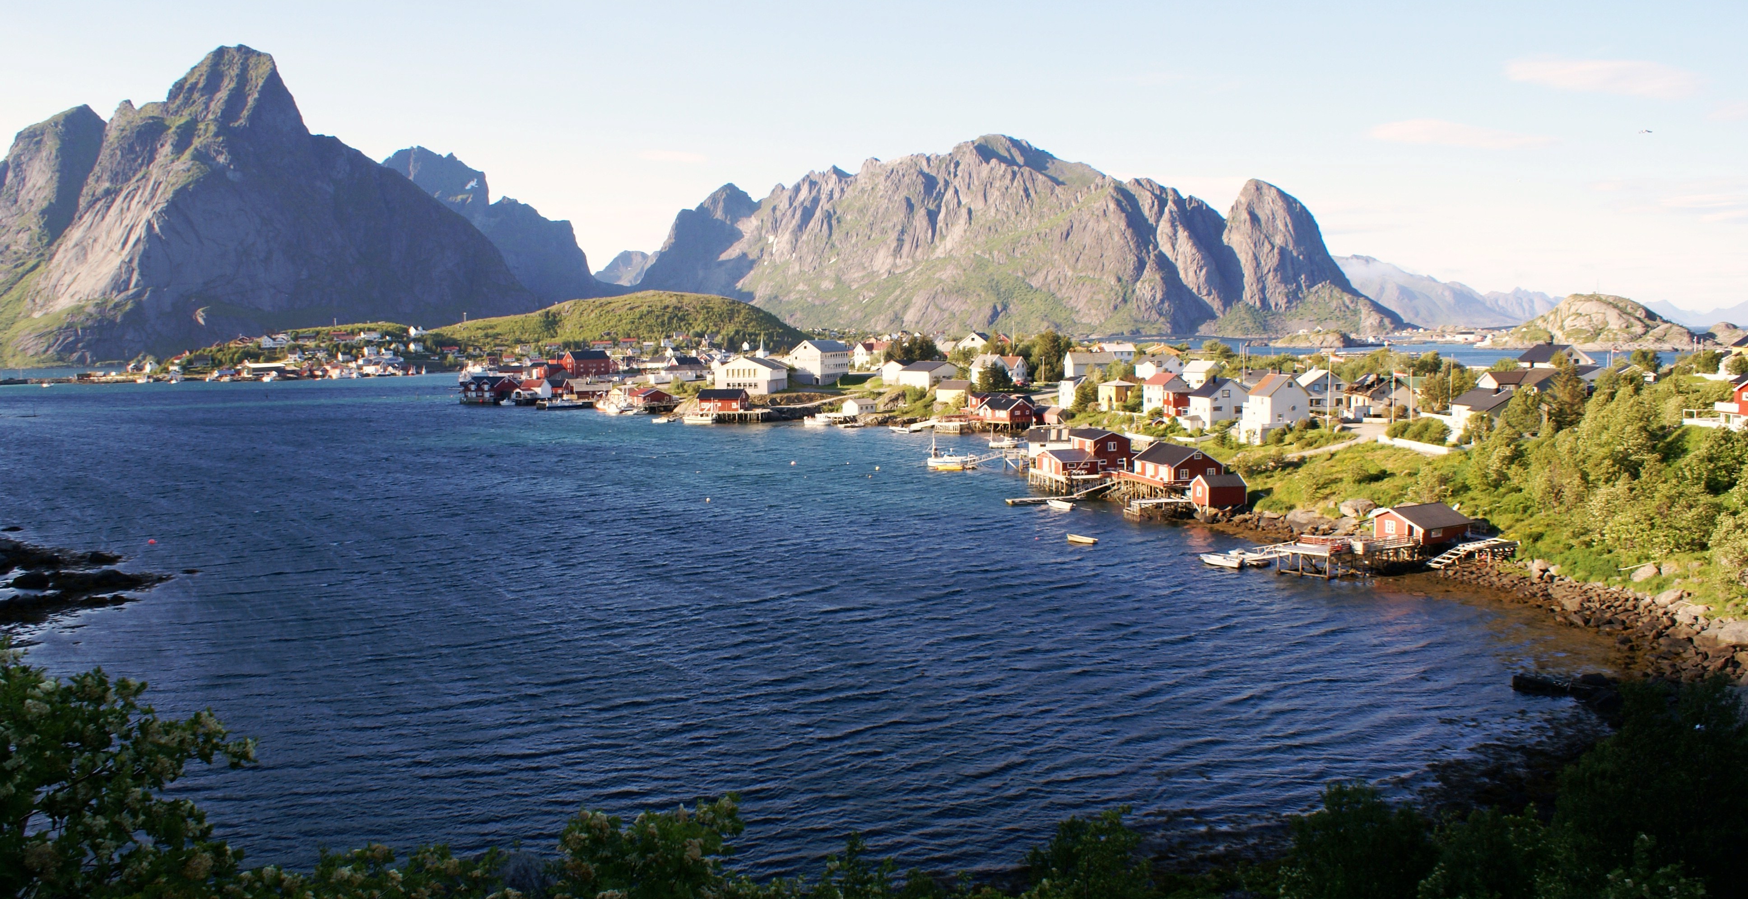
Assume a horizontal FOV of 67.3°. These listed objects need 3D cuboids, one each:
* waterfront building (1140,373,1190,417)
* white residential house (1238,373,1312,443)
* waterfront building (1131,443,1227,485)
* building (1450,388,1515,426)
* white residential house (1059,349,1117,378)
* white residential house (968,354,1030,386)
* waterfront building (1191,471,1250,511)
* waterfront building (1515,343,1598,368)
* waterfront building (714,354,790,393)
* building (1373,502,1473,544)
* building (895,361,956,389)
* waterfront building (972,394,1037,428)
[{"bbox_3d":[57.920,-10.870,260.120,6.200,8.000,10.500,-2,5,-17],"label":"waterfront building"},{"bbox_3d":[60.960,-6.330,199.290,7.600,9.900,8.200,-2,5,-17],"label":"white residential house"},{"bbox_3d":[46.440,1.850,200.550,8.400,5.100,13.000,-2,5,-13],"label":"waterfront building"},{"bbox_3d":[98.584,-5.470,208.454,8.430,7.600,13.430,0,5,1],"label":"building"},{"bbox_3d":[70.293,-27.076,426.001,14.480,8.560,8.560,-2,5,-11],"label":"white residential house"},{"bbox_3d":[35.560,-22.430,371.510,12.500,8.200,10.000,-3,5,-22],"label":"white residential house"},{"bbox_3d":[48.784,5.766,185.142,6.490,4.090,4.440,-2,5,-17],"label":"waterfront building"},{"bbox_3d":[128.930,-16.230,248.140,9.200,7.000,10.000,-2,5,-13],"label":"waterfront building"},{"bbox_3d":[-33.300,-20.110,355.560,16.000,10.230,12.500,1,5,15],"label":"waterfront building"},{"bbox_3d":[59.360,7.880,142.390,8.200,3.800,6.500,-4,6,-34],"label":"building"},{"bbox_3d":[17.733,-22.359,401.069,12.670,8.450,15.590,-4,6,-32],"label":"building"},{"bbox_3d":[34.458,-9.994,340.385,9.090,6.330,11.040,-5,7,-40],"label":"waterfront building"}]

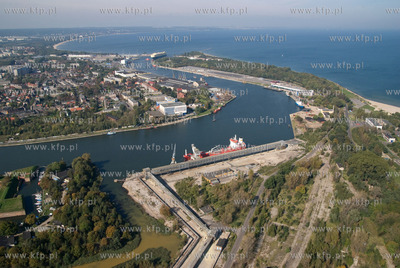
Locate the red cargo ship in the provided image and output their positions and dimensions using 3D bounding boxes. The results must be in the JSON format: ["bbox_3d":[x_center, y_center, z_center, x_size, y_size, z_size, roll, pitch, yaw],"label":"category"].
[{"bbox_3d":[26.710,24.010,532.920,121.000,32.300,18.100,-9,21,-23],"label":"red cargo ship"}]

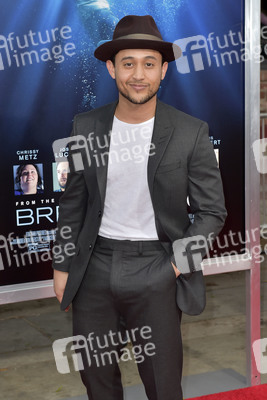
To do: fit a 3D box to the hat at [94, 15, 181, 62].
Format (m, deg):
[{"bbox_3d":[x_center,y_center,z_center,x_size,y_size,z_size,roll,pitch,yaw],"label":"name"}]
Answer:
[{"bbox_3d":[0.016,-0.512,2.450,0.277,0.135,0.305,-2,-4,0],"label":"hat"}]

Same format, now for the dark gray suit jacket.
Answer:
[{"bbox_3d":[0.021,0.011,2.540,0.535,0.690,0.310,0,11,11],"label":"dark gray suit jacket"}]

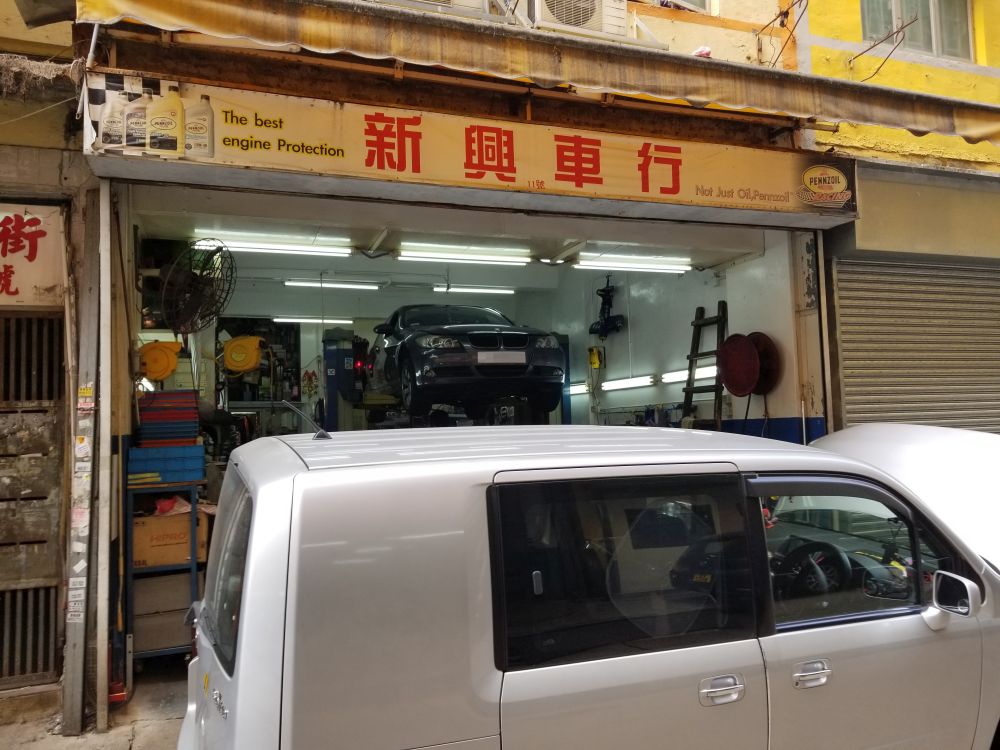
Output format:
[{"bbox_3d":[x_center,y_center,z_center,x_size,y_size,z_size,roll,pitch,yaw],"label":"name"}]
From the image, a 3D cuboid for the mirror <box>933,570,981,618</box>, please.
[{"bbox_3d":[1.713,0.815,2.794,0.085,0.140,0.200,-1,-4,-5],"label":"mirror"}]

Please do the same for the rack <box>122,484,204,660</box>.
[{"bbox_3d":[-2.379,1.418,5.395,0.476,1.270,0.500,0,-4,-19],"label":"rack"}]

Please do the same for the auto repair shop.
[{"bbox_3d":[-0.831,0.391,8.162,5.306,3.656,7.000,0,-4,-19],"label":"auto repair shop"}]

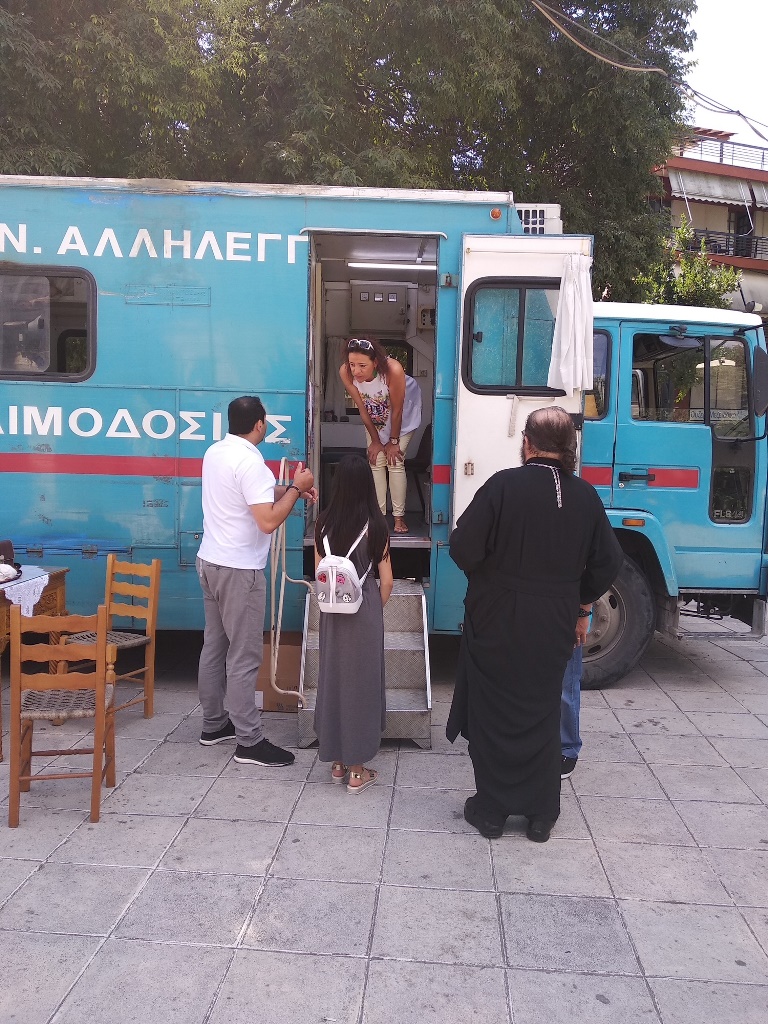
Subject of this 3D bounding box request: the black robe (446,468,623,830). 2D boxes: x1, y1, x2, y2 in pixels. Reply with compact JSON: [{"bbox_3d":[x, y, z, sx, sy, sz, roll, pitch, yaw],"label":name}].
[{"bbox_3d":[0.582,0.496,3.079,0.650,1.420,0.450,1,5,-2],"label":"black robe"}]

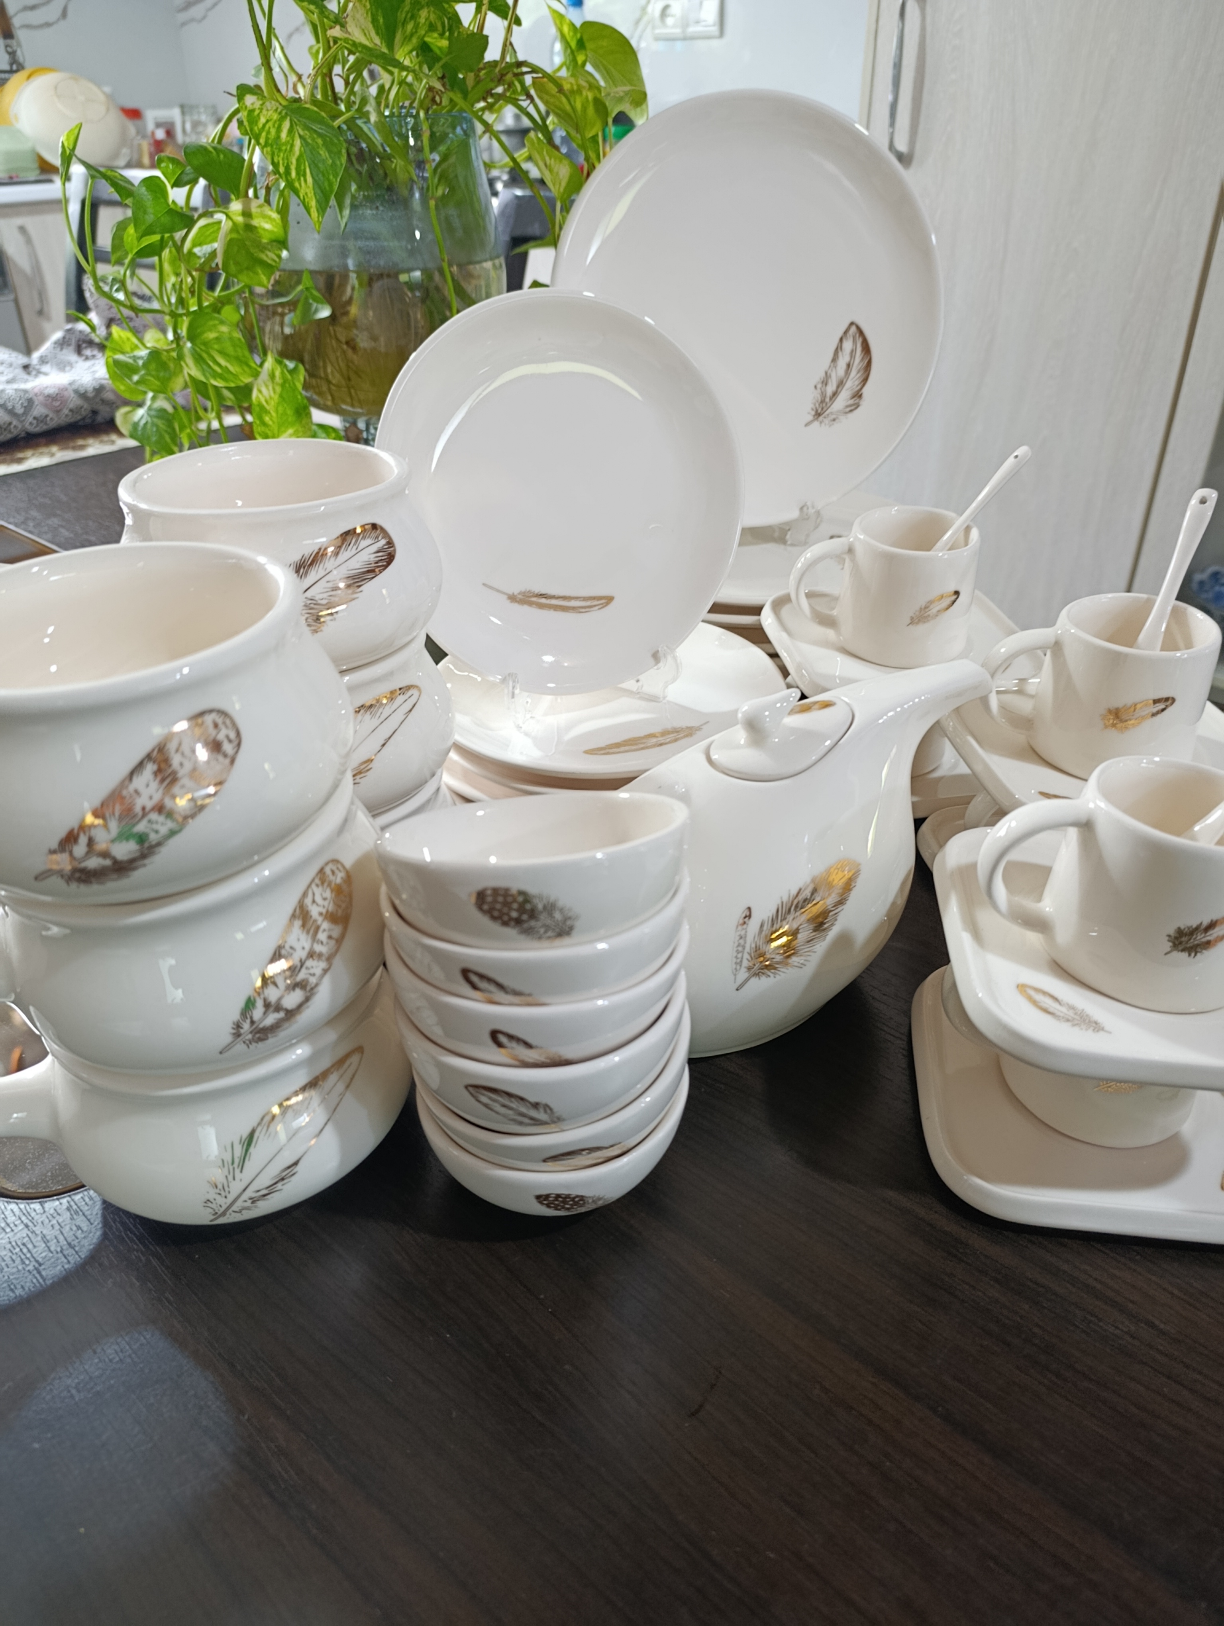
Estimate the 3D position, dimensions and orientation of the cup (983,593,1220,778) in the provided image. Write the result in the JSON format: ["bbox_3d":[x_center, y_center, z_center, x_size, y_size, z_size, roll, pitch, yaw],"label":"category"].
[{"bbox_3d":[0.201,-0.053,0.451,0.092,0.057,0.067,3,33,9],"label":"cup"}]

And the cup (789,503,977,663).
[{"bbox_3d":[0.137,-0.115,0.545,0.092,0.057,0.067,1,33,5],"label":"cup"}]

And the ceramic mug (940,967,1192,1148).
[{"bbox_3d":[0.166,0.073,0.385,0.092,0.057,0.067,0,33,4],"label":"ceramic mug"}]

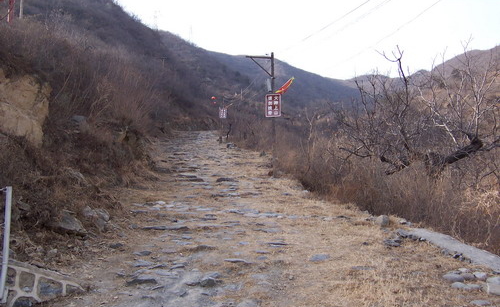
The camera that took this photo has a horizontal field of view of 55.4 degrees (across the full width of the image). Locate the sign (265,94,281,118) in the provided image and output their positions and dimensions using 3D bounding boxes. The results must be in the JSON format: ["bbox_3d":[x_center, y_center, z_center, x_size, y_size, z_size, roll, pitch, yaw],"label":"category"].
[{"bbox_3d":[0.800,-1.590,16.000,0.500,0.780,0.040,0,-5,0],"label":"sign"}]

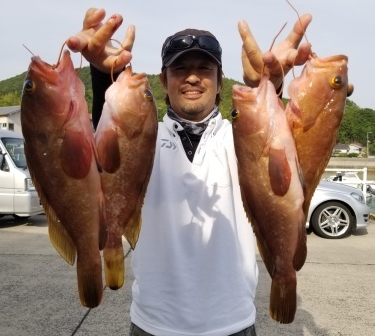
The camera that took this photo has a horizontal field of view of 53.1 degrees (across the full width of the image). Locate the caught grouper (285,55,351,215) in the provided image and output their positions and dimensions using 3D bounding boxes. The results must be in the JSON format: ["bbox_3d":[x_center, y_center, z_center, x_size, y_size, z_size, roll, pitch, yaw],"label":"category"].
[{"bbox_3d":[0.215,-0.017,0.690,0.120,0.380,0.075,12,0,-13],"label":"caught grouper"}]

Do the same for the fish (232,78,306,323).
[{"bbox_3d":[0.143,0.055,0.660,0.125,0.420,0.080,-6,0,35],"label":"fish"}]

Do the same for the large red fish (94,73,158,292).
[{"bbox_3d":[-0.109,0.021,0.680,0.120,0.400,0.075,5,0,-30],"label":"large red fish"}]

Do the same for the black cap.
[{"bbox_3d":[0.011,-0.335,1.060,0.180,0.135,0.260,0,1,-2],"label":"black cap"}]

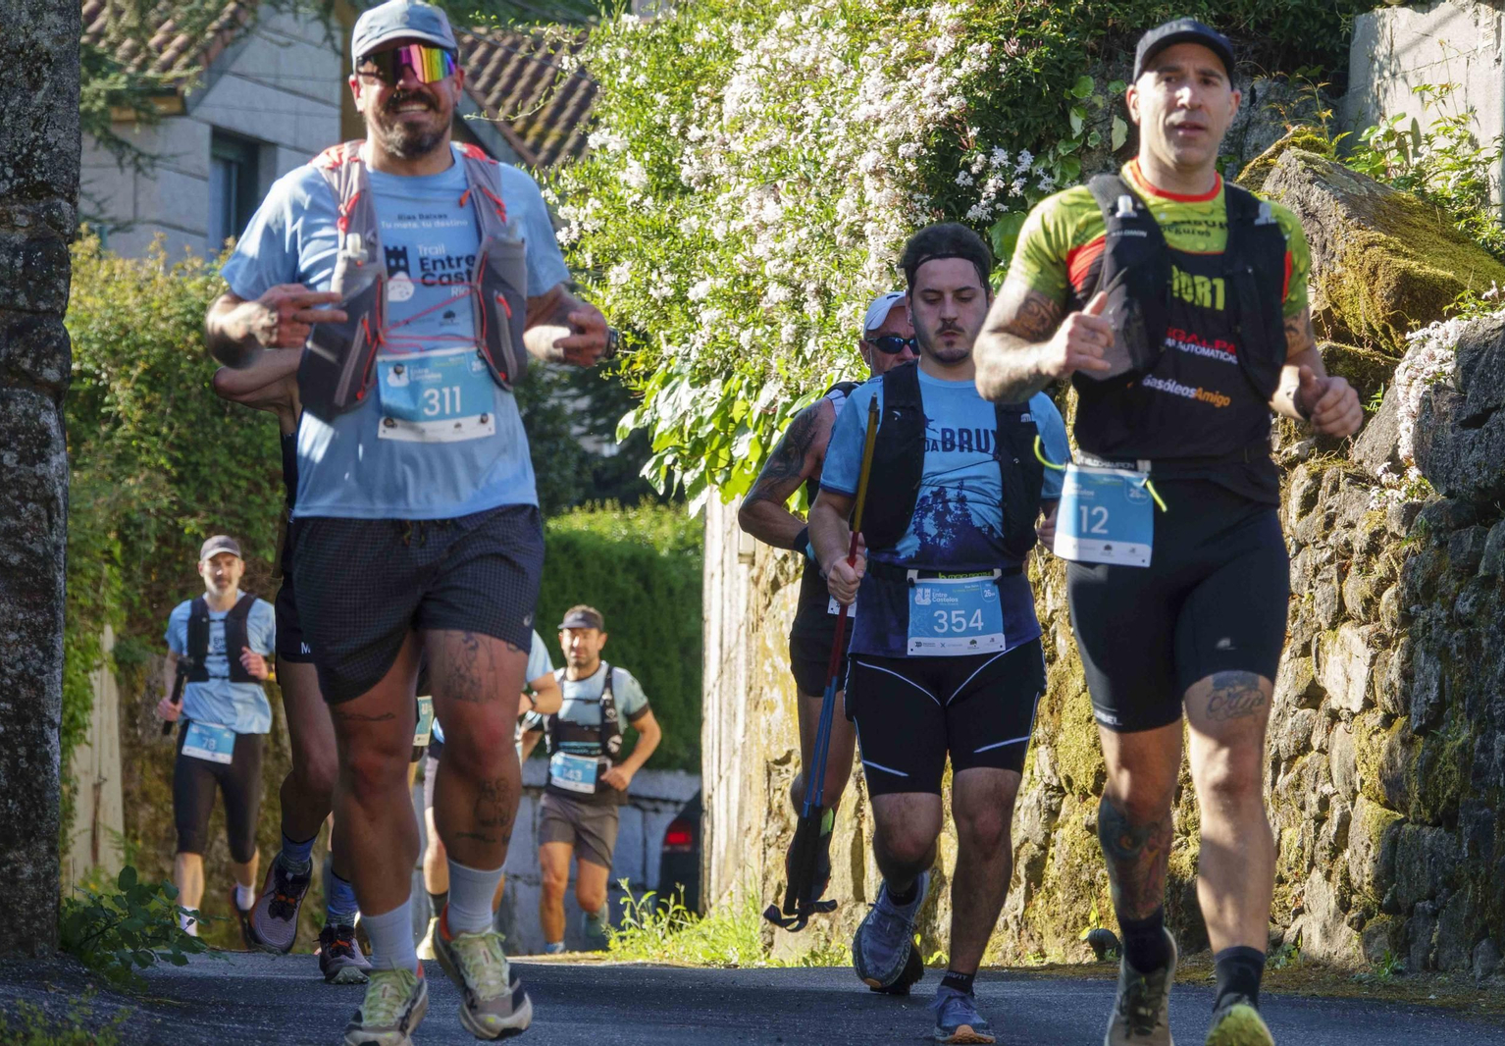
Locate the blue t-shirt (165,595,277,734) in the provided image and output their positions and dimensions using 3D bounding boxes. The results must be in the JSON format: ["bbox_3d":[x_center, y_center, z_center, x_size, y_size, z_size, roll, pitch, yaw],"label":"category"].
[{"bbox_3d":[-2.096,0.552,41.000,0.460,0.570,0.280,0,1,5],"label":"blue t-shirt"}]

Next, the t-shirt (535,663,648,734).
[{"bbox_3d":[-0.653,0.829,42.000,0.480,0.520,0.290,1,4,14],"label":"t-shirt"}]

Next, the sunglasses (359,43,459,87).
[{"bbox_3d":[-0.582,-0.773,17.500,0.158,0.062,0.160,0,0,3],"label":"sunglasses"}]

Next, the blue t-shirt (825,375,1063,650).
[{"bbox_3d":[0.399,-0.018,21.400,0.500,0.580,0.300,0,3,-2],"label":"blue t-shirt"}]

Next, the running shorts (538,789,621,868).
[{"bbox_3d":[-0.742,1.293,44.500,0.360,0.370,0.290,0,-1,7],"label":"running shorts"}]

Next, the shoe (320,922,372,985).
[{"bbox_3d":[-0.869,0.927,22.300,0.110,0.125,0.290,0,0,-10],"label":"shoe"}]

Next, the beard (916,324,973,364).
[{"bbox_3d":[0.394,-0.365,21.100,0.118,0.085,0.075,0,-1,0],"label":"beard"}]

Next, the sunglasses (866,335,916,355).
[{"bbox_3d":[0.334,-0.408,23.650,0.145,0.046,0.155,0,0,-16],"label":"sunglasses"}]

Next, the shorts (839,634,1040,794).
[{"bbox_3d":[0.395,0.373,21.200,0.405,0.360,0.310,0,-1,-2],"label":"shorts"}]

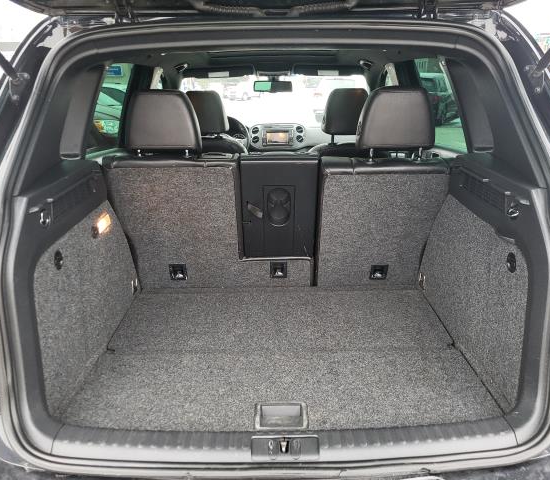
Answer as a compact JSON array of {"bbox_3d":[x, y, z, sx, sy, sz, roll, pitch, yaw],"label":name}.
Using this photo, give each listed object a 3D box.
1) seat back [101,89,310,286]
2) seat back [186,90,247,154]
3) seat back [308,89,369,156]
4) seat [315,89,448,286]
[{"bbox_3d":[-0.206,-0.125,1.691,0.694,0.765,0.370,-1,18,0],"label":"seat back"},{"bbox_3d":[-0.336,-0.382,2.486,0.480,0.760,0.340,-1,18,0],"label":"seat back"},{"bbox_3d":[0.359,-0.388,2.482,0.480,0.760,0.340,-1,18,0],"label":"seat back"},{"bbox_3d":[0.360,-0.132,1.687,0.425,0.770,0.370,-1,18,0],"label":"seat"}]

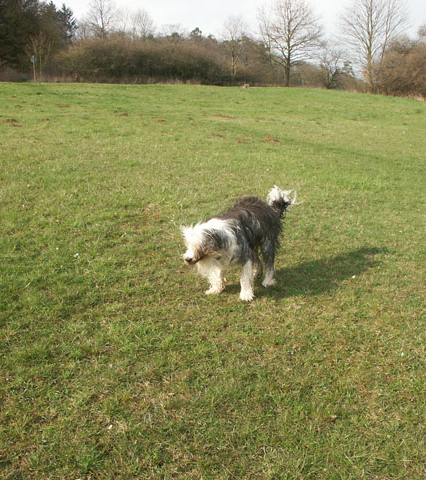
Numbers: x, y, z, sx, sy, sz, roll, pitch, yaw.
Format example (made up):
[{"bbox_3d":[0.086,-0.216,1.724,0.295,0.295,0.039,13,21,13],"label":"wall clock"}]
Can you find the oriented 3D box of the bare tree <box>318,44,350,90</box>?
[{"bbox_3d":[11.296,-16.265,52.000,3.000,4.000,2.850,0,17,0],"label":"bare tree"}]

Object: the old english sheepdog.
[{"bbox_3d":[0.222,0.038,4.130,0.430,0.680,0.920,14,22,39],"label":"old english sheepdog"}]

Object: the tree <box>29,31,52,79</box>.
[{"bbox_3d":[-13.994,-15.049,45.000,1.780,3.780,1.700,0,17,0],"label":"tree"}]

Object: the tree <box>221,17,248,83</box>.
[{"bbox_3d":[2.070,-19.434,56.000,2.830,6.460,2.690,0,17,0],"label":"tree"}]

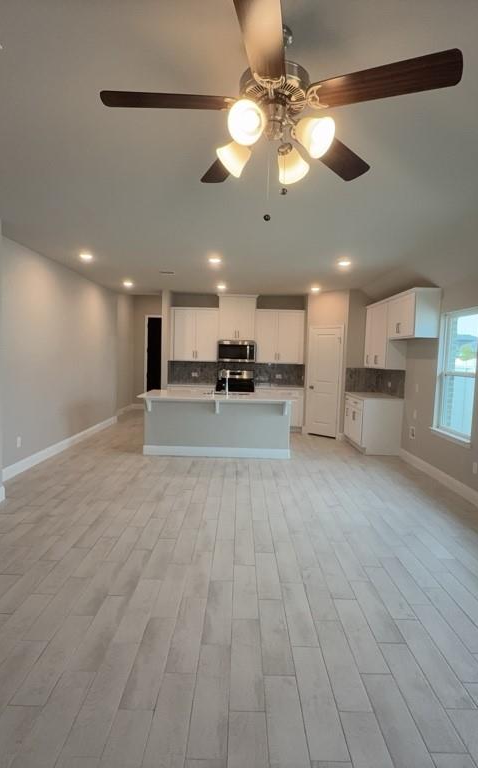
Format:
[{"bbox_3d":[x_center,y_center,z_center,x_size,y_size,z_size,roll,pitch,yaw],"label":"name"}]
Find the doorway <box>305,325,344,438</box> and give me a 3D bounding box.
[{"bbox_3d":[1.691,-0.033,8.108,0.120,2.140,0.790,-2,6,-45],"label":"doorway"}]

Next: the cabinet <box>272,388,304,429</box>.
[{"bbox_3d":[0.966,0.520,8.720,0.690,0.910,0.620,2,4,0],"label":"cabinet"}]

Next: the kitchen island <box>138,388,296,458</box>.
[{"bbox_3d":[-0.307,0.629,6.535,2.350,0.920,1.210,2,4,0],"label":"kitchen island"}]

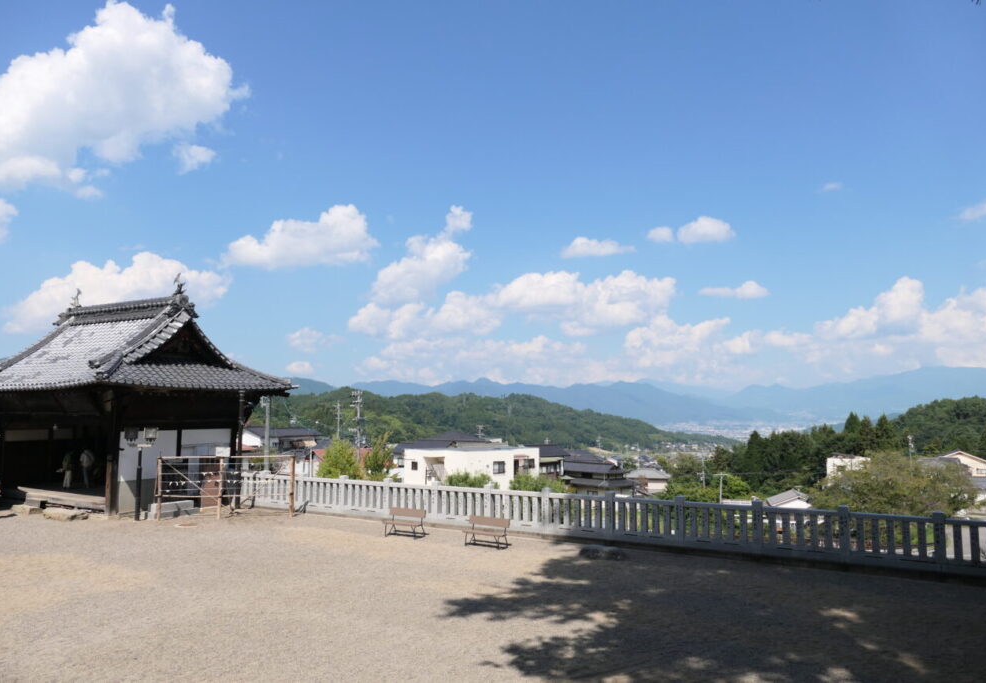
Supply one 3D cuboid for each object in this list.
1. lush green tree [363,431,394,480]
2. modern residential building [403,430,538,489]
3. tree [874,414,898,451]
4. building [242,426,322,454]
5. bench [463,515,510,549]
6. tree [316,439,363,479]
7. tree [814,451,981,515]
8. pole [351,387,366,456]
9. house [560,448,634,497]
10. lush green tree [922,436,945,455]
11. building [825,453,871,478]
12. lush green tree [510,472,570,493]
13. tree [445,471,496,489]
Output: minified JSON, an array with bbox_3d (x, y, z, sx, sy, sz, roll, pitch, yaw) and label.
[{"bbox_3d":[-6.863,8.039,42.432,2.000,5.300,2.000,0,-5,0],"label":"lush green tree"},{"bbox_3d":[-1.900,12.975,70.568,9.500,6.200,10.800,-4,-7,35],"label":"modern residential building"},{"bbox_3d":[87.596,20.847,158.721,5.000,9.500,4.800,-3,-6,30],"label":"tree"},{"bbox_3d":[-27.253,14.555,91.034,7.200,7.300,9.800,-5,-7,42],"label":"building"},{"bbox_3d":[-0.163,5.064,18.868,1.300,0.730,0.490,-3,-7,31],"label":"bench"},{"bbox_3d":[-8.773,8.134,40.414,2.600,5.200,2.500,0,-5,0],"label":"tree"},{"bbox_3d":[28.828,10.766,51.192,10.300,5.600,9.000,-3,-6,28],"label":"tree"},{"bbox_3d":[-16.499,12.185,87.240,1.750,12.200,0.900,3,-6,-30],"label":"pole"},{"bbox_3d":[16.448,21.580,112.468,10.600,8.600,9.200,-3,-6,32],"label":"house"},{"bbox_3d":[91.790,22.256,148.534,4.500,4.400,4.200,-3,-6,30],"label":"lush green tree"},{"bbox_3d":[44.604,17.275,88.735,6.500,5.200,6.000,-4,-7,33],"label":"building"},{"bbox_3d":[2.569,8.752,37.342,3.400,3.700,2.800,0,-5,0],"label":"lush green tree"},{"bbox_3d":[-1.120,7.706,35.415,2.700,2.400,2.300,0,-6,0],"label":"tree"}]

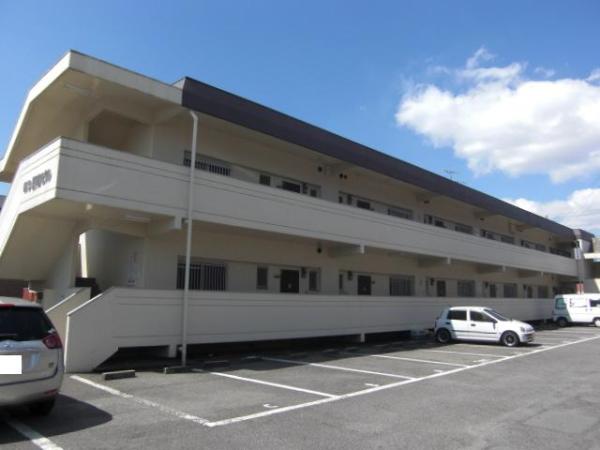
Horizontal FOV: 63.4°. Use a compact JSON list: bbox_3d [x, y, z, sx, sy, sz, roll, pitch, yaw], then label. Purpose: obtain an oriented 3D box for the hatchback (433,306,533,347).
[{"bbox_3d":[6.957,3.791,18.381,3.530,1.400,1.560,-9,-12,43],"label":"hatchback"}]

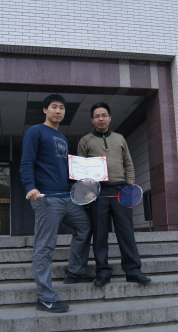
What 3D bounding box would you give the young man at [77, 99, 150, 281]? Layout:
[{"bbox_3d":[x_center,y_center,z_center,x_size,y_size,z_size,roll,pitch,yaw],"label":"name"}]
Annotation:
[{"bbox_3d":[0.245,0.219,3.535,0.580,1.710,0.480,-1,-11,-8],"label":"young man"}]

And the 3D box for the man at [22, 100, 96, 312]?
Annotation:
[{"bbox_3d":[-0.237,0.262,3.241,0.560,1.820,0.600,-12,-15,43],"label":"man"}]

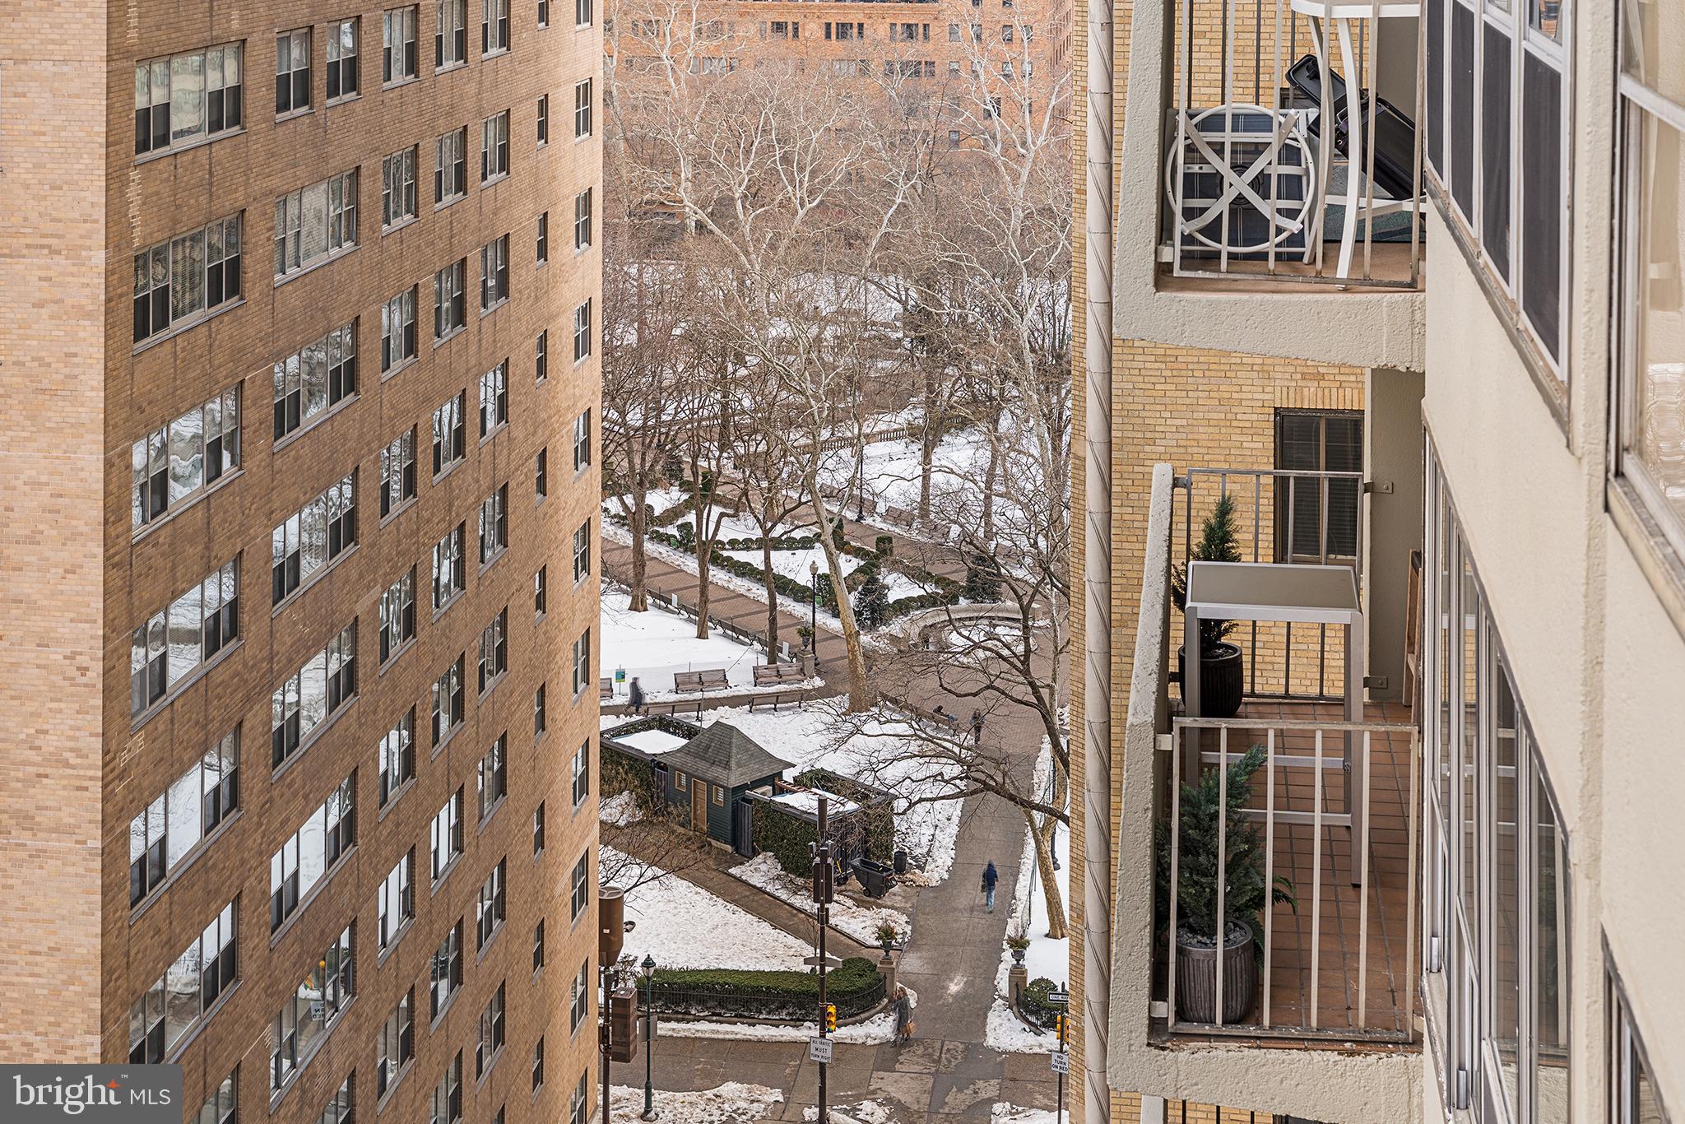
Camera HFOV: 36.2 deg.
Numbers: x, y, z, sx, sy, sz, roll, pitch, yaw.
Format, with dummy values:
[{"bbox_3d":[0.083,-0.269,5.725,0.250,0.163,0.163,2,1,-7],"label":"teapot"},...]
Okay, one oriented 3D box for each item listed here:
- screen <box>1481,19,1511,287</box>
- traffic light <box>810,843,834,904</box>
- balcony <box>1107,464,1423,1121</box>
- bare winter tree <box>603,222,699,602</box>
[{"bbox_3d":[1.628,-1.039,6.408,0.030,0.575,0.630,2,15,7],"label":"screen"},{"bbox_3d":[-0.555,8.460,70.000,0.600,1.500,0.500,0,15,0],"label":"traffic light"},{"bbox_3d":[1.754,0.731,10.635,1.173,1.367,3.825,2,15,7],"label":"balcony"},{"bbox_3d":[-8.813,-6.265,113.000,6.000,16.500,6.000,0,15,0],"label":"bare winter tree"}]

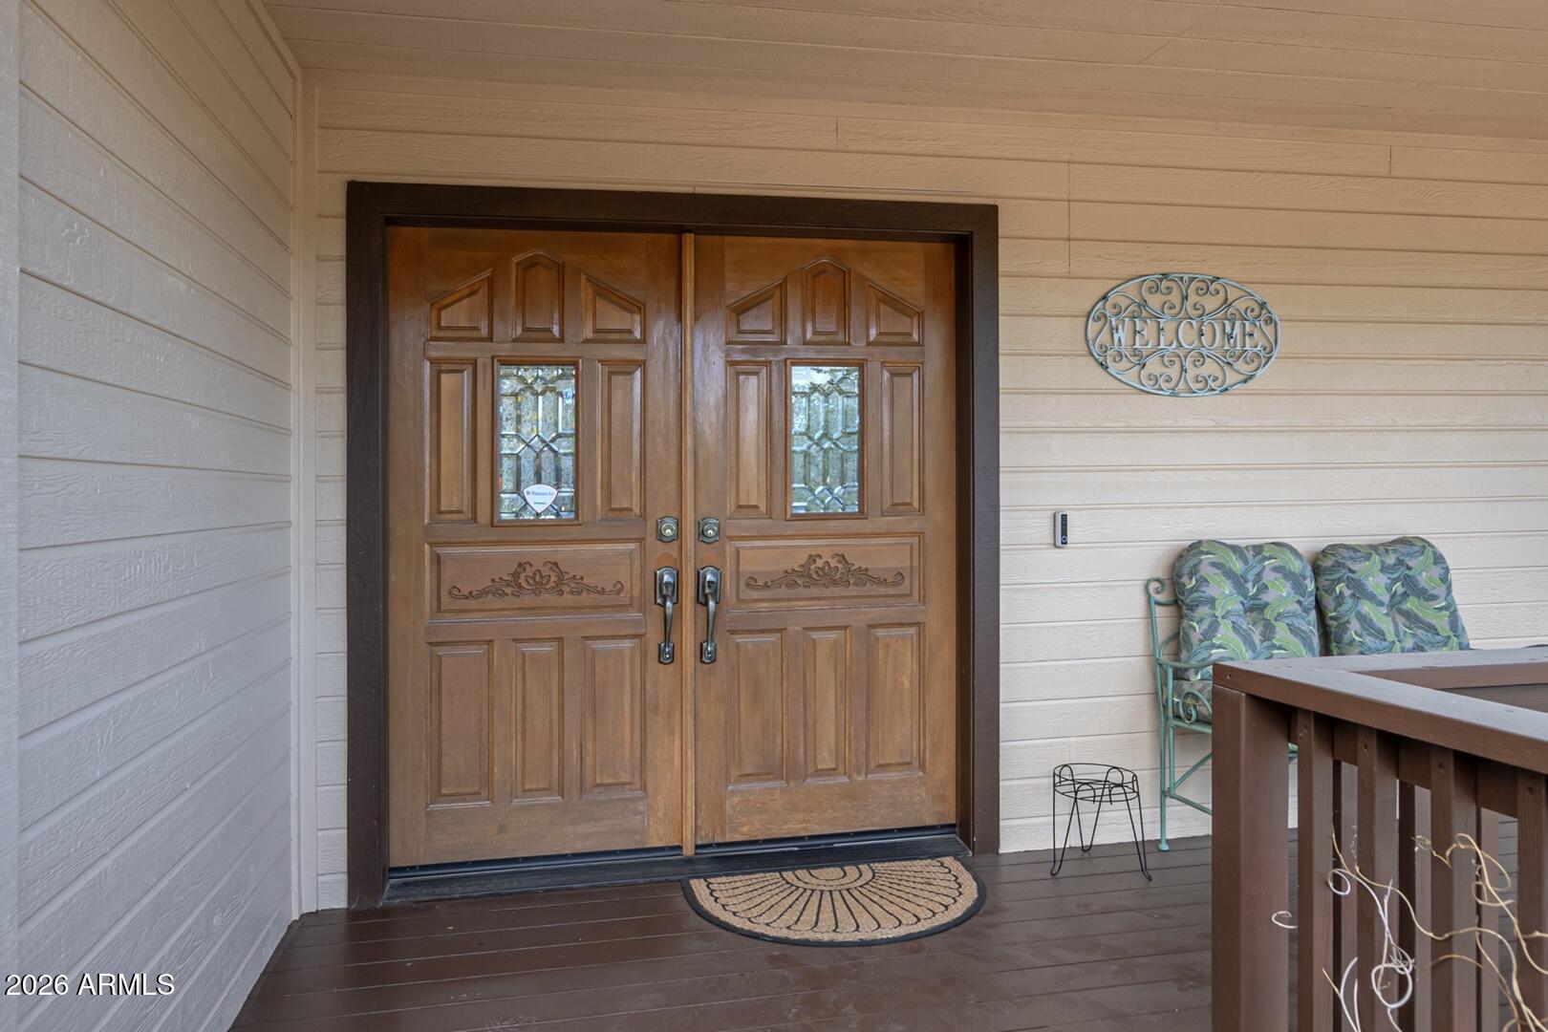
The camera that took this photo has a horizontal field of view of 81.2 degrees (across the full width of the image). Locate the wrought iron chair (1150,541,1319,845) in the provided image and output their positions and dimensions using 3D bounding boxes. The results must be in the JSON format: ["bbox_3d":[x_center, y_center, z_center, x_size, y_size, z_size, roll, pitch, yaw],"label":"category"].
[{"bbox_3d":[1.616,0.601,2.827,0.610,1.030,0.600,-1,0,-12],"label":"wrought iron chair"}]

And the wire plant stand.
[{"bbox_3d":[1.030,0.965,2.893,0.300,0.310,0.290,-1,0,-10],"label":"wire plant stand"}]

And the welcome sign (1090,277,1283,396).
[{"bbox_3d":[1.406,-0.622,3.105,0.725,0.420,0.025,-1,0,-10],"label":"welcome sign"}]

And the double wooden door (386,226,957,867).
[{"bbox_3d":[-0.285,0.082,2.956,1.850,2.000,0.060,-1,0,-10],"label":"double wooden door"}]

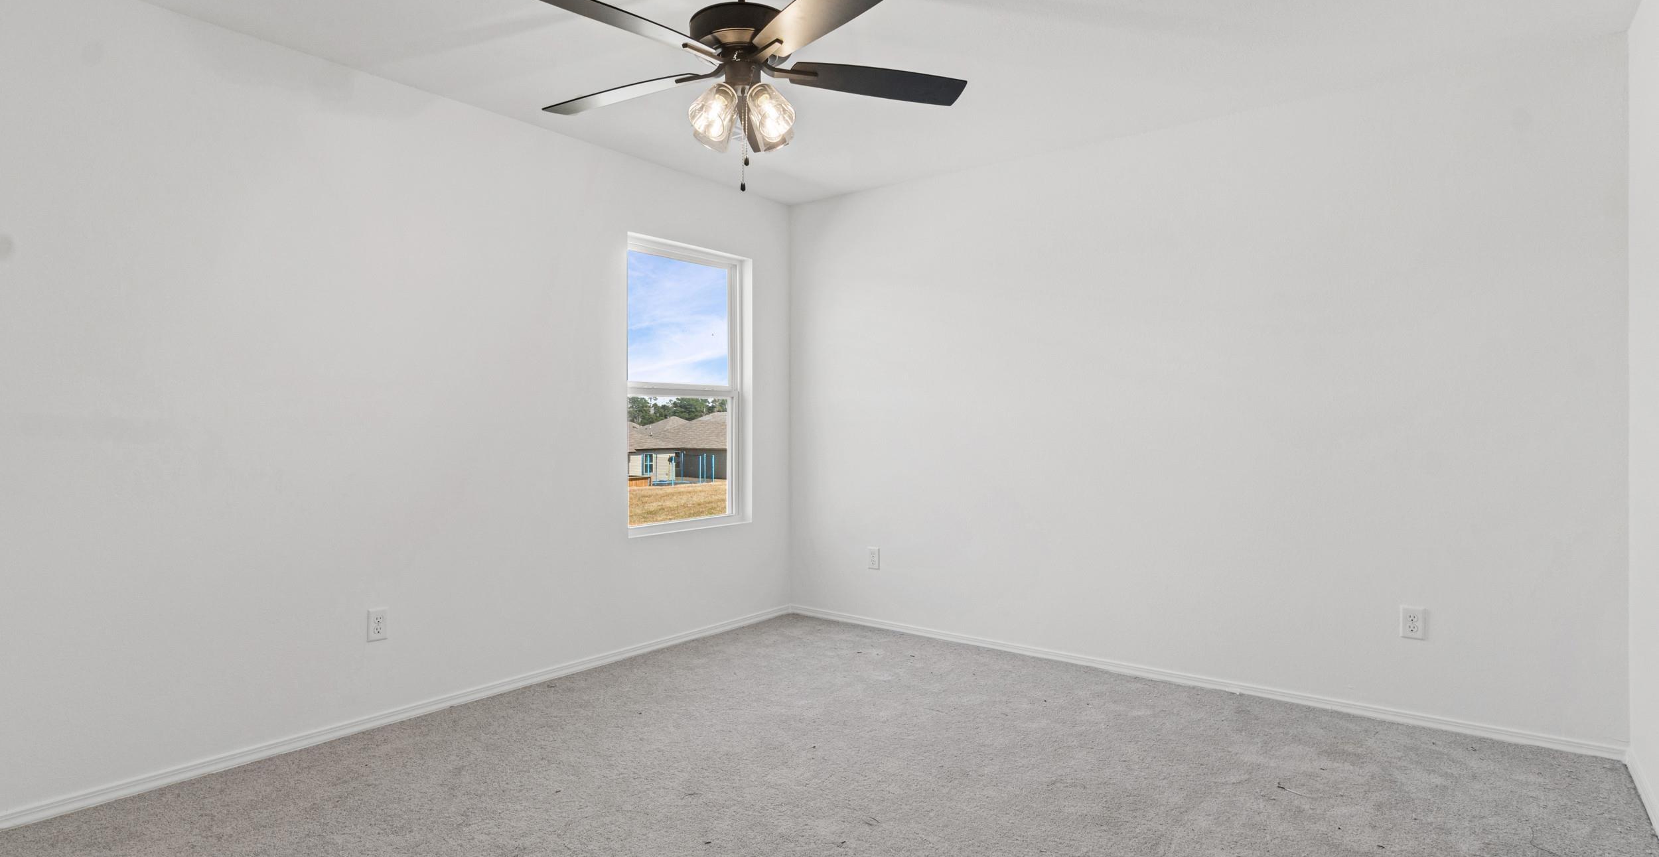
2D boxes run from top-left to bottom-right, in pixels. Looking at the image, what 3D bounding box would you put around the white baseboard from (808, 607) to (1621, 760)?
[{"bbox_3d":[1.202,1.079,3.859,3.642,0.057,0.015,0,0,38],"label":"white baseboard"}]

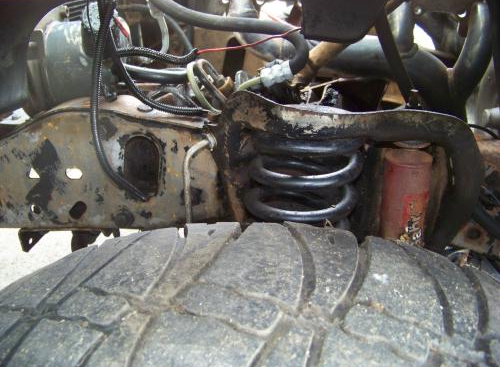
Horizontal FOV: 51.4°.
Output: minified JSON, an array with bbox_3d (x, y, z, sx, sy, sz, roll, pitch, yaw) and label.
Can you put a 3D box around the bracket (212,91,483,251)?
[{"bbox_3d":[0.115,-0.018,0.650,0.315,0.185,0.140,0,18,0],"label":"bracket"}]

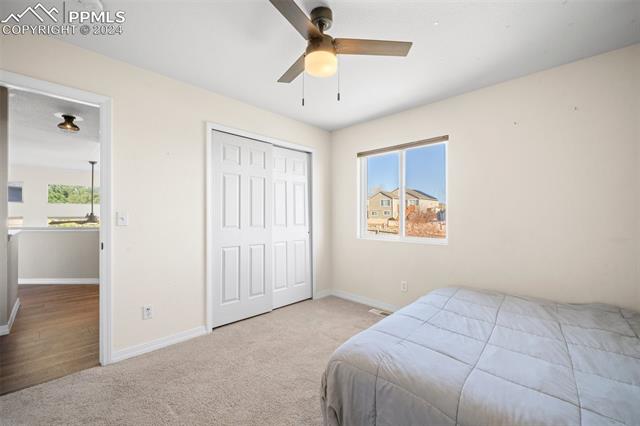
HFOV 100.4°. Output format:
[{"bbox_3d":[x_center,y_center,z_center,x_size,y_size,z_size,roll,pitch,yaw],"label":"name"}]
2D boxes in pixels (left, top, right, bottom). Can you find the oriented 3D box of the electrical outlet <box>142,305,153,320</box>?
[{"bbox_3d":[-1.478,0.858,2.289,0.012,0.118,0.072,0,0,44],"label":"electrical outlet"}]

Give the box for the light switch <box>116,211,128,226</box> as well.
[{"bbox_3d":[-1.603,0.050,2.163,0.012,0.118,0.074,0,0,44],"label":"light switch"}]

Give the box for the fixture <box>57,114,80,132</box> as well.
[{"bbox_3d":[-3.267,-1.167,3.470,0.220,0.160,0.220,0,0,44],"label":"fixture"}]

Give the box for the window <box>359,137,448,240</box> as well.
[{"bbox_3d":[0.952,-0.236,3.251,1.179,1.175,0.100,0,0,44],"label":"window"}]

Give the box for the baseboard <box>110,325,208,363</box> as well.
[{"bbox_3d":[-1.388,1.162,2.378,0.015,0.090,0.750,0,0,44],"label":"baseboard"}]

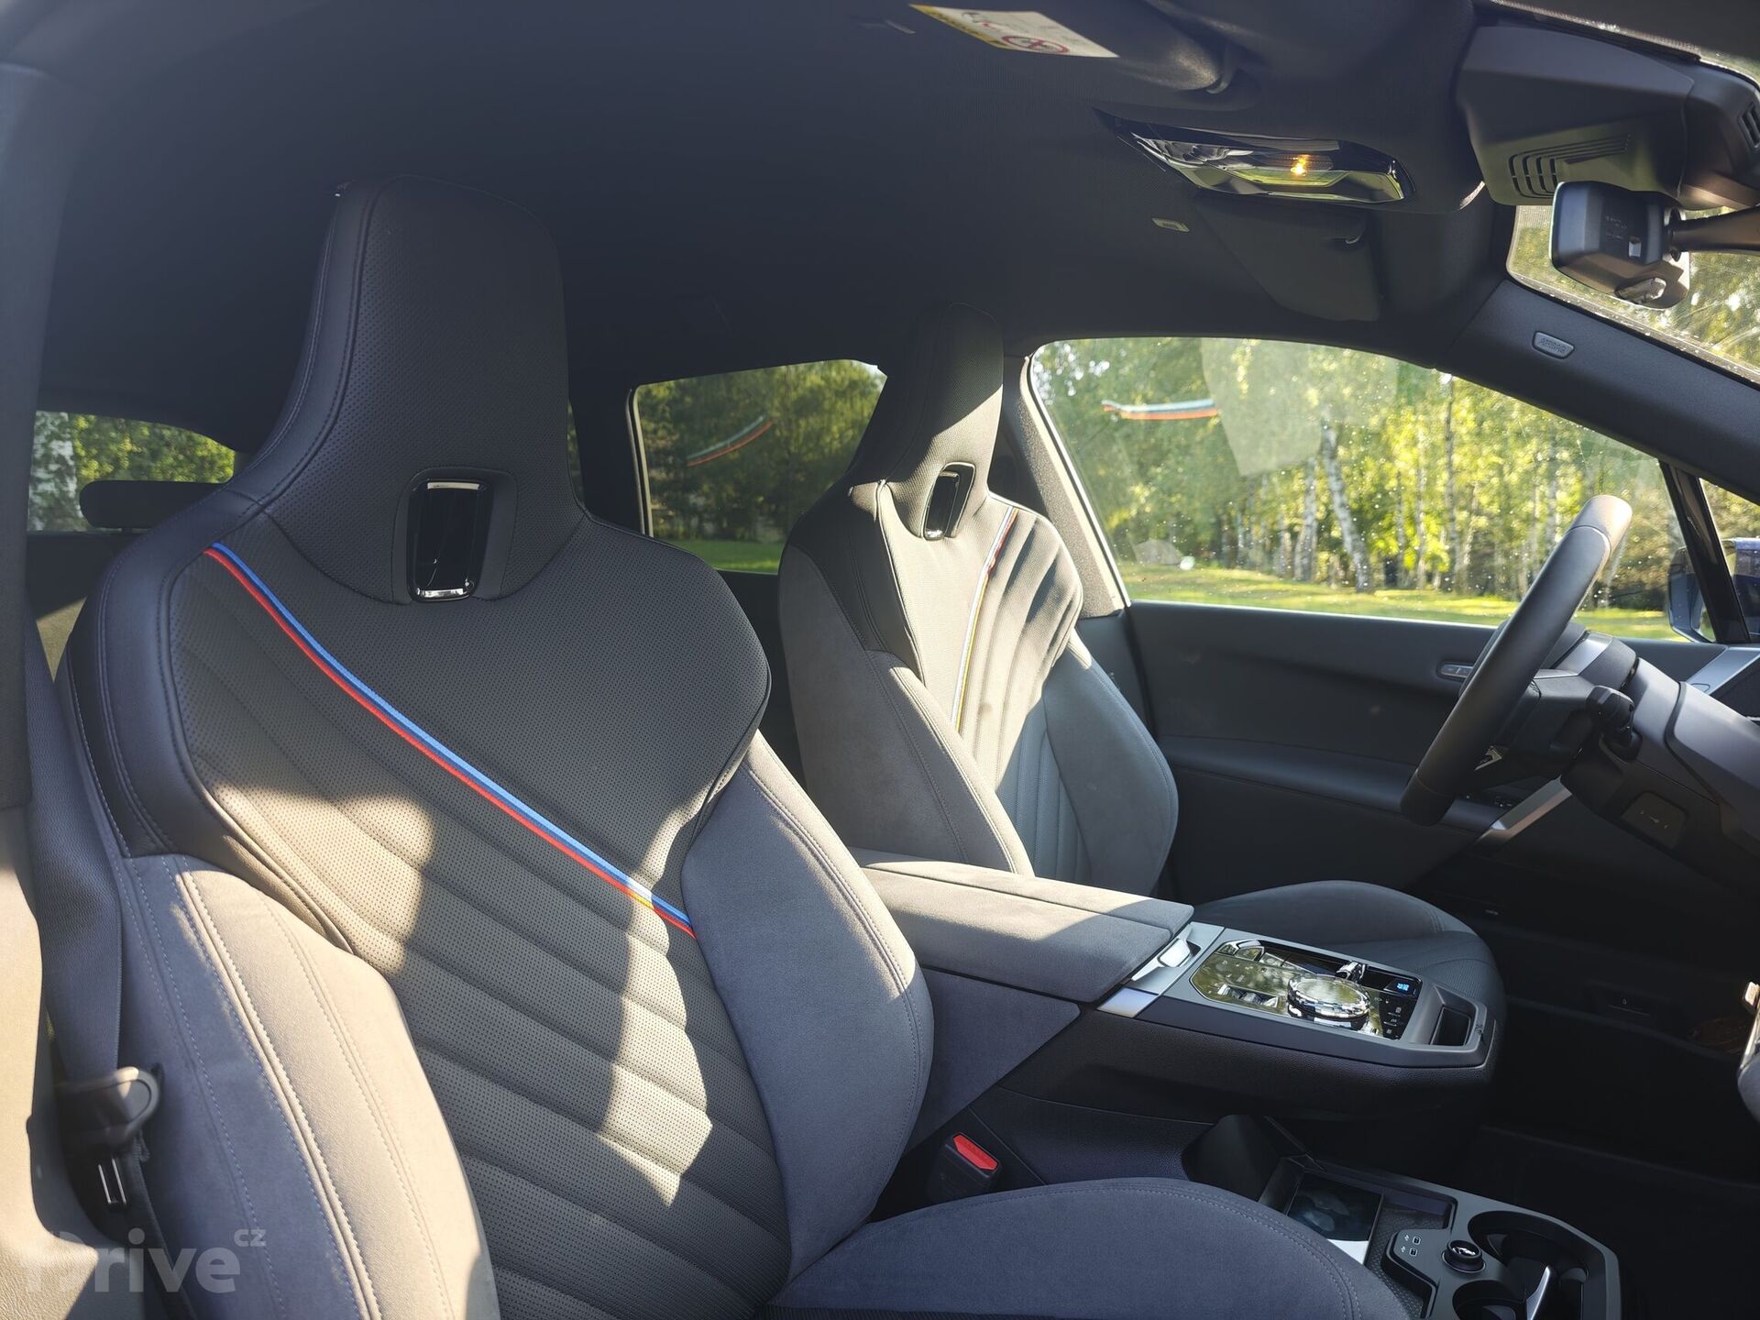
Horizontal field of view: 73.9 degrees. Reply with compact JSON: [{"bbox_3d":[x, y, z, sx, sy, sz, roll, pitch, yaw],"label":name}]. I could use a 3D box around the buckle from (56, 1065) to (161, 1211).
[{"bbox_3d":[-0.416,0.257,0.630,0.057,0.076,0.023,-7,6,10],"label":"buckle"}]

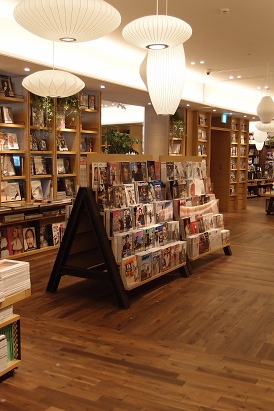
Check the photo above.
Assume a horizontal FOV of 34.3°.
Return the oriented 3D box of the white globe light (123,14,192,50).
[{"bbox_3d":[0.134,-1.130,2.900,0.460,0.200,0.460,1,6,0],"label":"white globe light"}]

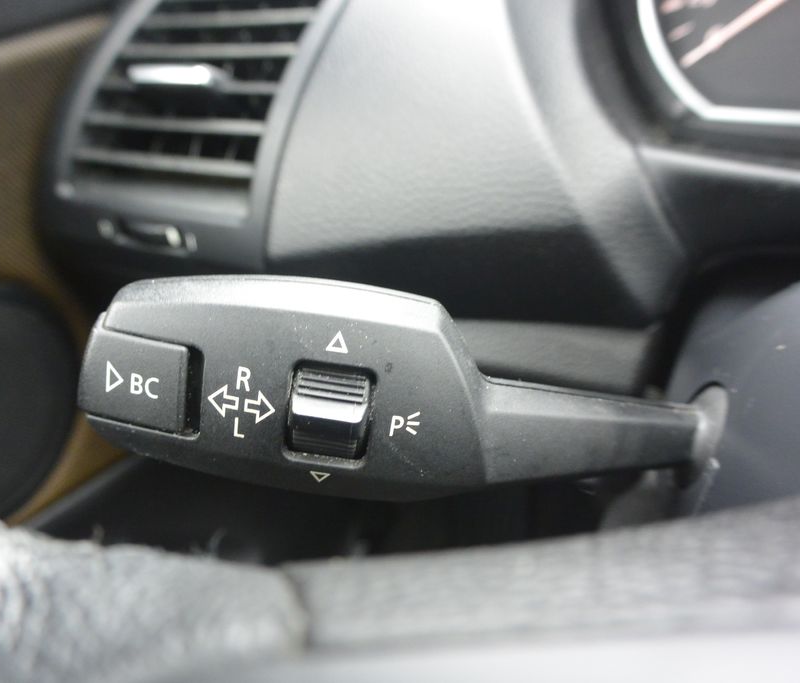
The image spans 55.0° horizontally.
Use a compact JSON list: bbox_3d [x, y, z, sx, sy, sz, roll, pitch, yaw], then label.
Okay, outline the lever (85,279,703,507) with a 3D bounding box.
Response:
[{"bbox_3d":[-0.001,0.009,0.147,0.117,0.037,0.027,6,8,2],"label":"lever"}]

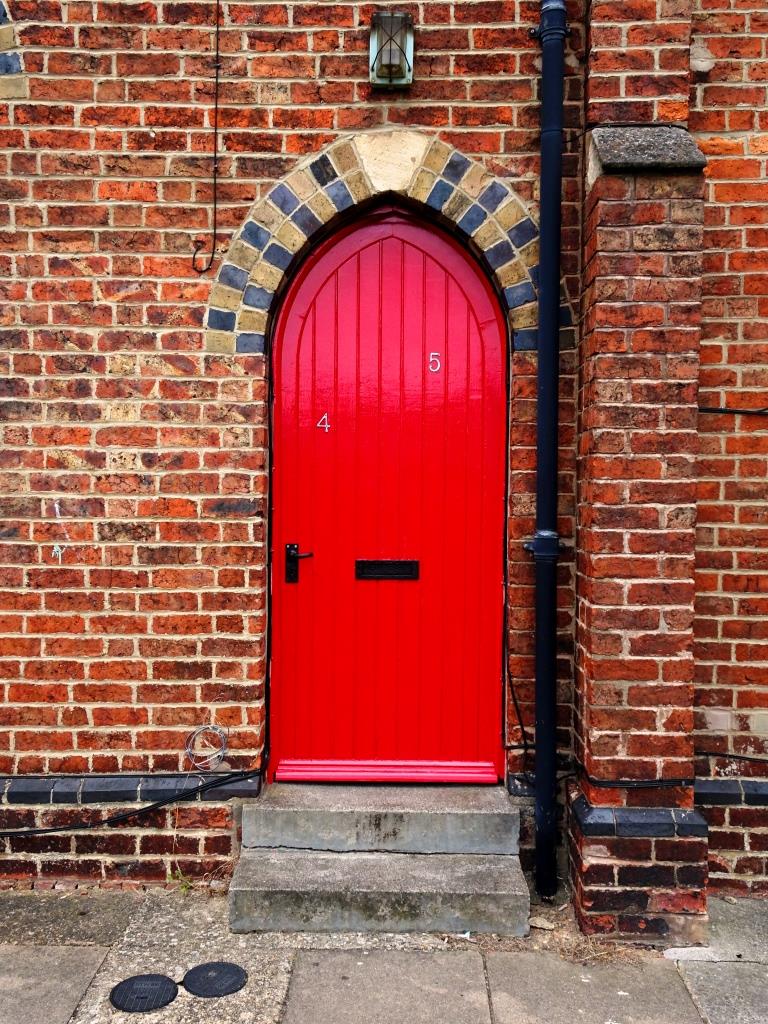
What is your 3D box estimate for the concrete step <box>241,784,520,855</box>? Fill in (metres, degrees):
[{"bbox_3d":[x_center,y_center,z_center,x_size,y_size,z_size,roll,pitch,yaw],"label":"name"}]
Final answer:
[{"bbox_3d":[-0.012,1.180,3.520,1.032,0.171,0.240,0,3,0],"label":"concrete step"}]

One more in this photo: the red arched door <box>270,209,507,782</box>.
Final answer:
[{"bbox_3d":[0.020,-0.044,3.574,0.925,2.237,0.070,0,3,0],"label":"red arched door"}]

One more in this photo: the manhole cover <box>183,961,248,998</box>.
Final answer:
[{"bbox_3d":[-0.527,1.470,2.865,0.202,0.020,0.202,0,3,0],"label":"manhole cover"}]

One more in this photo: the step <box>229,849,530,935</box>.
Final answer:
[{"bbox_3d":[-0.015,1.357,3.280,1.019,0.153,0.320,0,3,0],"label":"step"}]

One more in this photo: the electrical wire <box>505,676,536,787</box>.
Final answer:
[{"bbox_3d":[0.518,0.828,3.454,0.120,0.421,0.060,0,3,0],"label":"electrical wire"}]

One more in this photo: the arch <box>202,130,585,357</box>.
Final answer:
[{"bbox_3d":[0.029,-0.985,3.408,1.366,0.798,0.130,0,3,0],"label":"arch"}]

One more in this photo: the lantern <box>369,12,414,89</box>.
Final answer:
[{"bbox_3d":[0.029,-1.650,3.254,0.157,0.252,0.110,0,3,0],"label":"lantern"}]

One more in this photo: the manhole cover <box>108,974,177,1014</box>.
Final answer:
[{"bbox_3d":[-0.728,1.474,2.788,0.200,0.020,0.200,0,3,0],"label":"manhole cover"}]

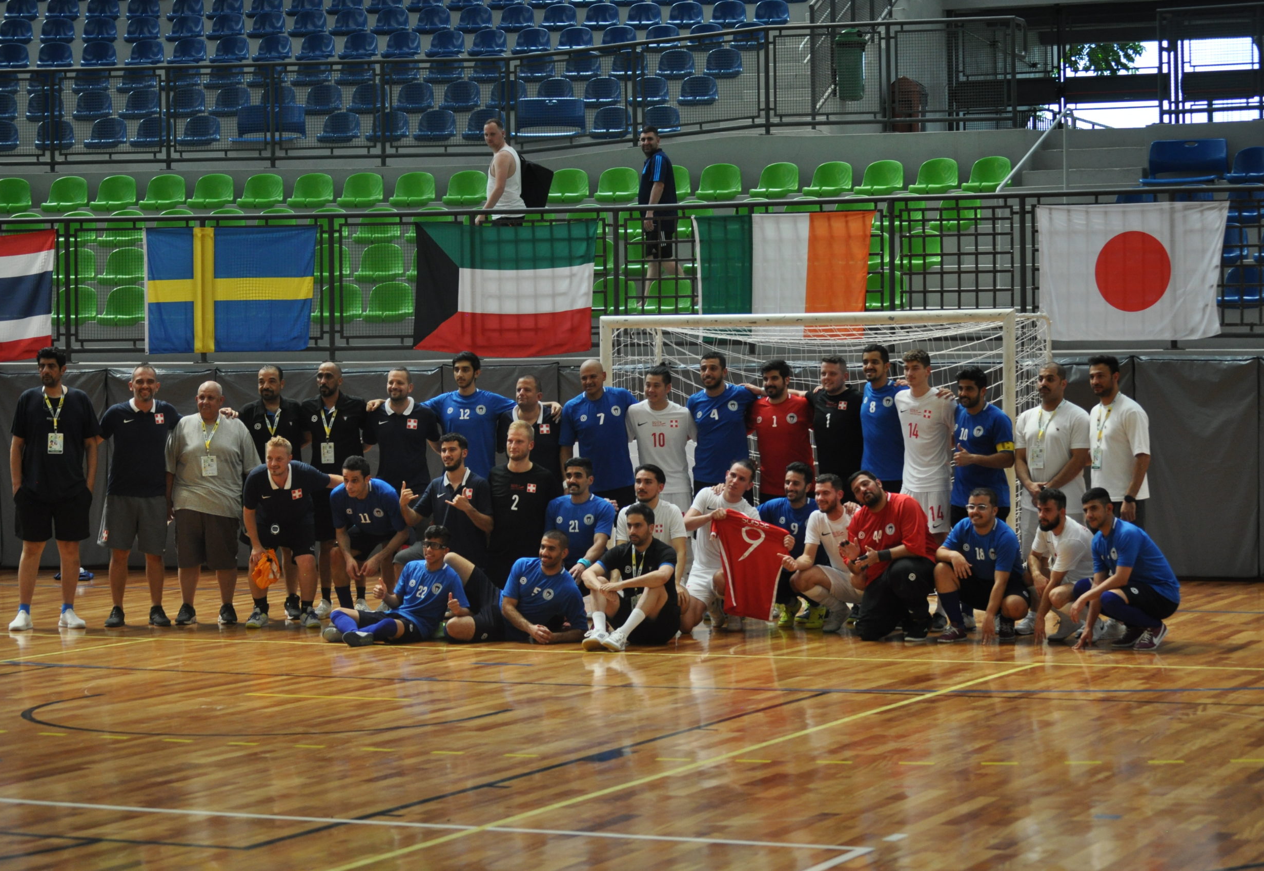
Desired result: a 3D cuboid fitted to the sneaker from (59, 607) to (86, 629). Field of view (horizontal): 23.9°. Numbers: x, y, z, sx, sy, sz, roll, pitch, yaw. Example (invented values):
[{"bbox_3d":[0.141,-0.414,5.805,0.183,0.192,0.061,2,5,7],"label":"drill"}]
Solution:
[{"bbox_3d":[-3.848,1.248,20.500,0.110,0.130,0.300,-1,1,-26],"label":"sneaker"}]

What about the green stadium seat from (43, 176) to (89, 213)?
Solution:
[{"bbox_3d":[-5.730,-2.439,30.200,0.425,0.340,0.410,-1,1,7],"label":"green stadium seat"}]

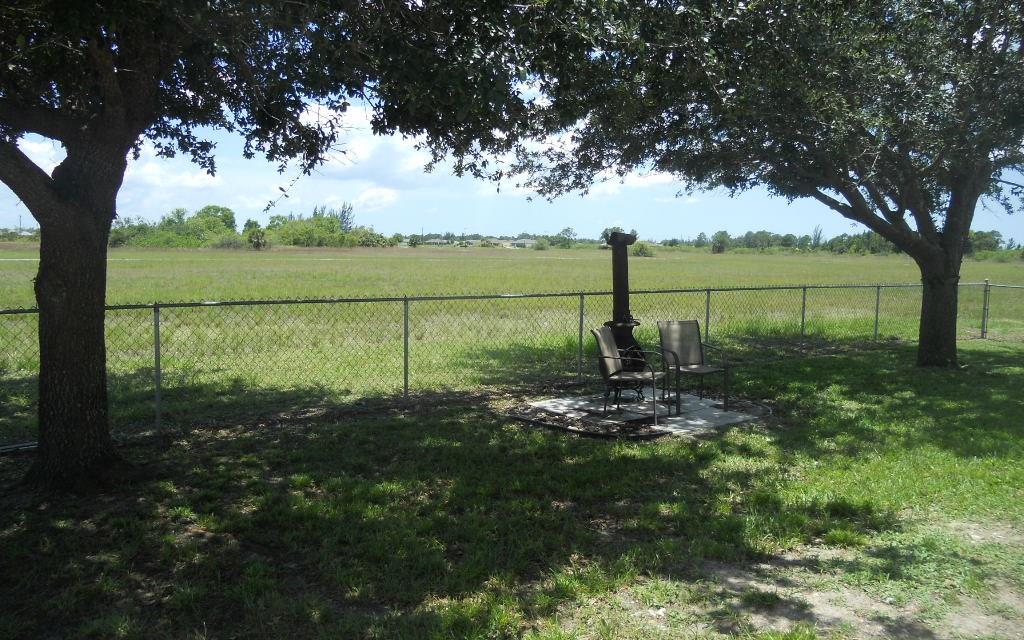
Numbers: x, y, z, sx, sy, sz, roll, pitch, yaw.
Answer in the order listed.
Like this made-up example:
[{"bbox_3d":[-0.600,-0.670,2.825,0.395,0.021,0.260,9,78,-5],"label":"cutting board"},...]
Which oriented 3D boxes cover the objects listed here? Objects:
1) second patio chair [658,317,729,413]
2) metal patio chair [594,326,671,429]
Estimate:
[{"bbox_3d":[2.062,0.519,9.205,0.605,0.942,0.732,0,6,-12],"label":"second patio chair"},{"bbox_3d":[1.298,0.571,8.557,0.732,0.942,0.605,3,6,25],"label":"metal patio chair"}]

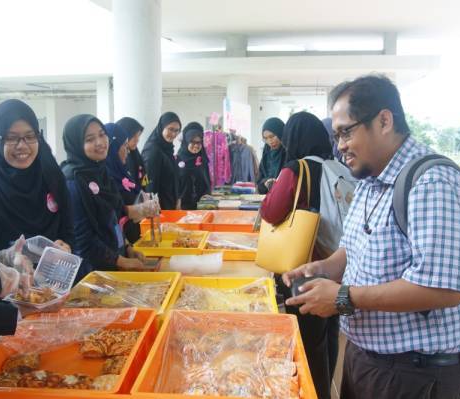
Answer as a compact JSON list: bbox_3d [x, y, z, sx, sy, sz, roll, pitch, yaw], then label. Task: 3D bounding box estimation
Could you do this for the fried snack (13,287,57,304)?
[{"bbox_3d":[-0.574,0.282,1.320,0.125,0.045,0.100,-1,7,-14],"label":"fried snack"}]

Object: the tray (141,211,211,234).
[{"bbox_3d":[-0.403,0.196,3.445,0.426,0.105,0.522,1,7,3],"label":"tray"}]

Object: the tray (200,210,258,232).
[{"bbox_3d":[0.005,0.195,3.476,0.396,0.105,0.522,1,7,3],"label":"tray"}]

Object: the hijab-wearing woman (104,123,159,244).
[{"bbox_3d":[-0.647,0.277,2.974,0.450,1.540,0.450,1,7,7],"label":"hijab-wearing woman"}]

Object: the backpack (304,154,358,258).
[{"bbox_3d":[0.526,0.039,2.200,0.250,0.460,0.300,4,8,30],"label":"backpack"}]

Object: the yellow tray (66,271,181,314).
[{"bbox_3d":[-0.448,0.415,1.882,0.426,0.075,0.510,1,7,1],"label":"yellow tray"}]

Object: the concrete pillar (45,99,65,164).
[{"bbox_3d":[-7.917,-2.830,19.976,0.420,3.600,0.420,-1,7,-10],"label":"concrete pillar"}]

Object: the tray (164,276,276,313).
[{"bbox_3d":[-0.019,0.426,1.817,0.414,0.075,0.510,1,7,1],"label":"tray"}]

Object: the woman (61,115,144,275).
[{"bbox_3d":[-0.702,0.320,2.476,0.450,1.570,0.450,3,7,22],"label":"woman"}]

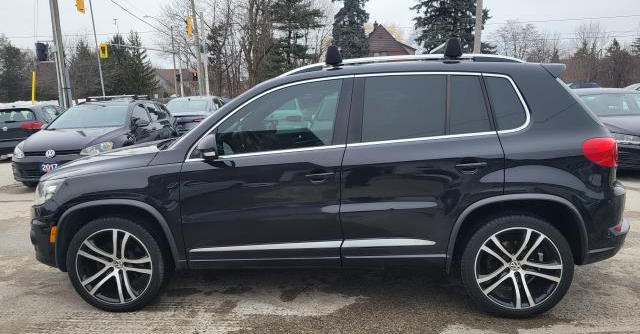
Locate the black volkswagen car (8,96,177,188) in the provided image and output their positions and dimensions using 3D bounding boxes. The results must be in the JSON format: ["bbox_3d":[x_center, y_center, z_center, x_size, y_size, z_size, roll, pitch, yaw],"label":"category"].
[{"bbox_3d":[-4.128,-0.620,9.560,1.800,1.510,4.500,-2,9,0],"label":"black volkswagen car"}]

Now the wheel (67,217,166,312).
[{"bbox_3d":[-1.361,0.648,3.315,0.680,0.680,0.240,-1,9,6],"label":"wheel"}]

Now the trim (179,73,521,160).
[{"bbox_3d":[0.188,-0.317,3.047,2.200,0.520,0.200,-1,9,5],"label":"trim"}]

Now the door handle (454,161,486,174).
[{"bbox_3d":[0.913,0.000,2.907,0.195,0.050,0.050,-1,9,6],"label":"door handle"}]

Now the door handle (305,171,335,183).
[{"bbox_3d":[0.000,0.061,3.003,0.195,0.050,0.050,-1,9,6],"label":"door handle"}]

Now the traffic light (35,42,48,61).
[{"bbox_3d":[-10.979,-4.546,18.971,0.380,0.730,0.300,2,10,20],"label":"traffic light"}]

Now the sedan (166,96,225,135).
[{"bbox_3d":[-3.926,-1.521,15.434,1.820,1.470,4.750,-2,9,0],"label":"sedan"}]

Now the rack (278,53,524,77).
[{"bbox_3d":[0.512,-0.669,3.157,1.610,0.115,0.070,-1,9,6],"label":"rack"}]

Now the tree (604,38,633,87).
[{"bbox_3d":[28.556,-9.470,46.445,2.800,5.920,2.800,-2,9,0],"label":"tree"}]

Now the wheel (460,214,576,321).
[{"bbox_3d":[1.232,0.606,3.071,0.680,0.680,0.250,-1,9,5],"label":"wheel"}]

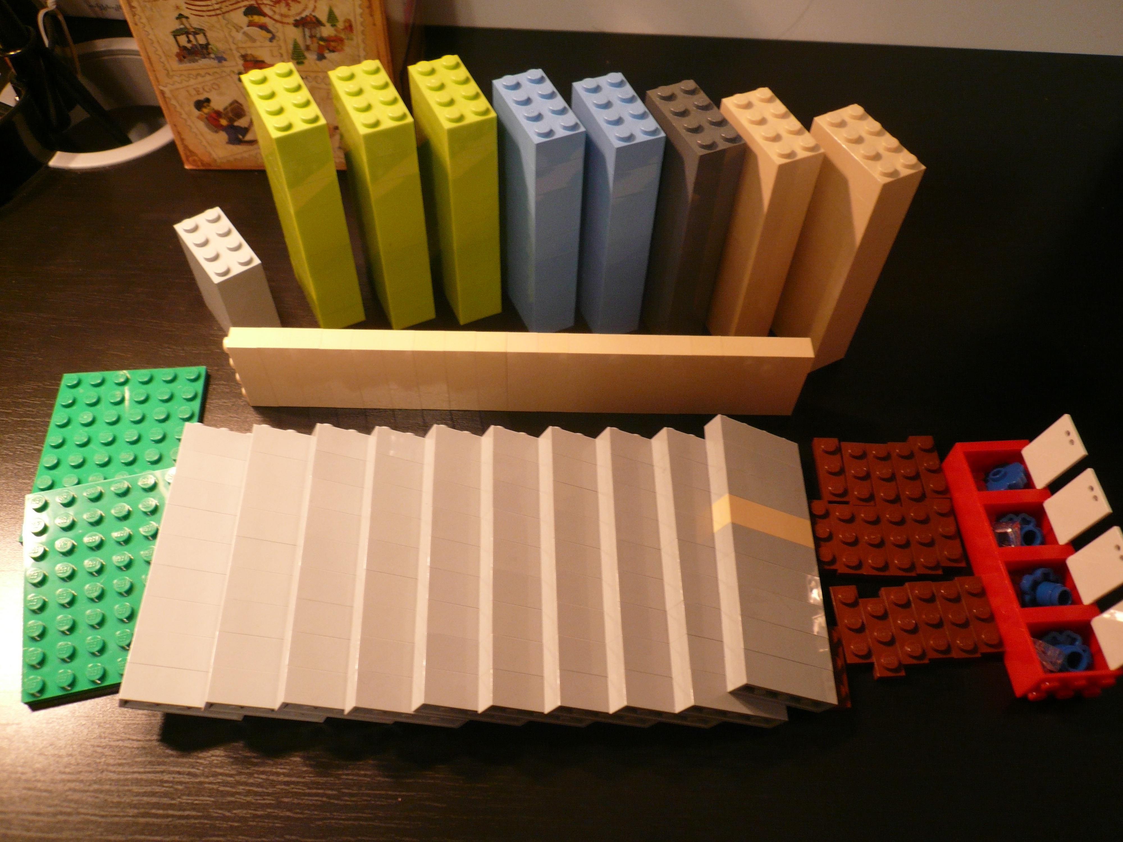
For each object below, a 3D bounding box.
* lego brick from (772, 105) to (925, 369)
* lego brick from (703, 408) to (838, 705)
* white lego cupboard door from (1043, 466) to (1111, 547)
[{"bbox_3d":[0.088,-0.057,0.298,0.016,0.088,0.032,-23,59,-17],"label":"lego brick"},{"bbox_3d":[0.061,0.039,0.272,0.032,0.008,0.088,19,51,-23],"label":"lego brick"},{"bbox_3d":[0.152,0.026,0.267,0.002,0.021,0.015,5,55,-12],"label":"white lego cupboard door"}]

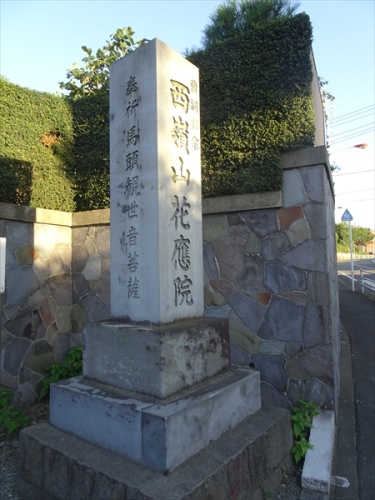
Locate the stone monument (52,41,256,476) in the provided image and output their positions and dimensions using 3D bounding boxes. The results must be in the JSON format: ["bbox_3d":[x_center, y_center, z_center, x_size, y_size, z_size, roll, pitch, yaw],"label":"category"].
[{"bbox_3d":[-0.209,-0.106,2.424,0.997,2.457,0.997,-5,-6,38],"label":"stone monument"}]

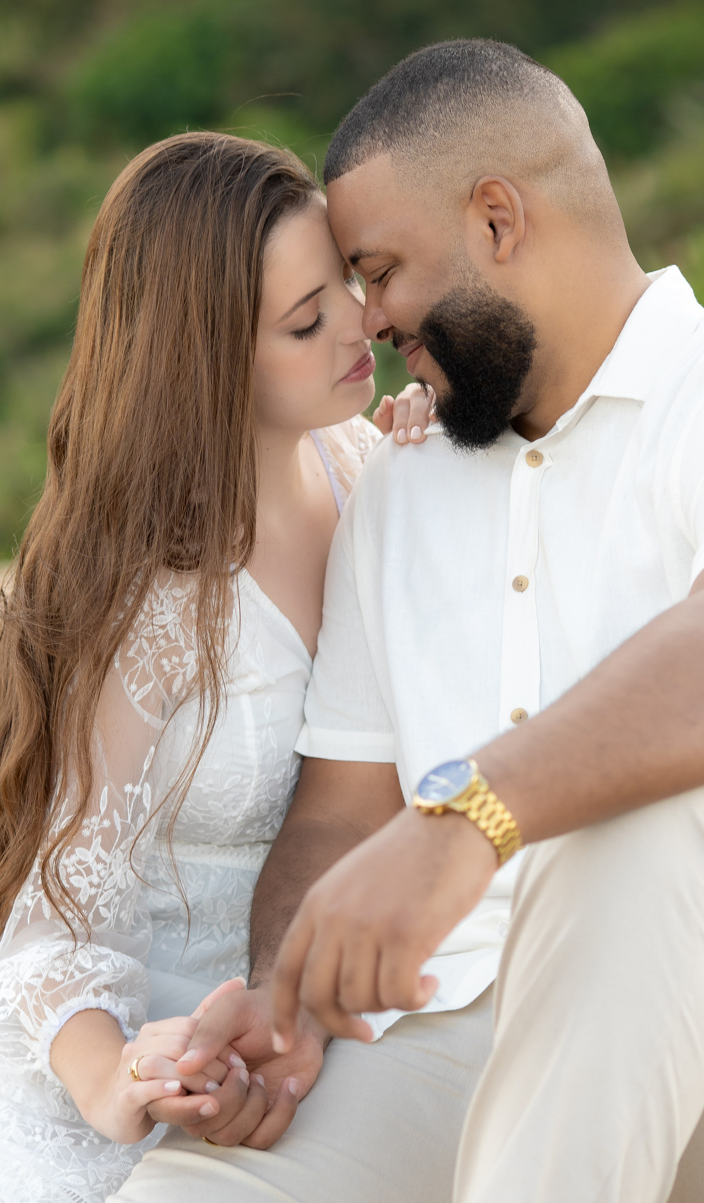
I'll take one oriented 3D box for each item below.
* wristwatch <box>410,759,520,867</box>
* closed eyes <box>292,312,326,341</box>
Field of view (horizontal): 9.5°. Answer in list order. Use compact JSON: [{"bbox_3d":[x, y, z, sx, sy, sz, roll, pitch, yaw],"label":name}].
[{"bbox_3d":[0.069,0.127,2.464,0.045,0.060,0.067,-41,29,-15],"label":"wristwatch"},{"bbox_3d":[-0.028,-0.176,2.701,0.011,0.012,0.030,8,31,40],"label":"closed eyes"}]

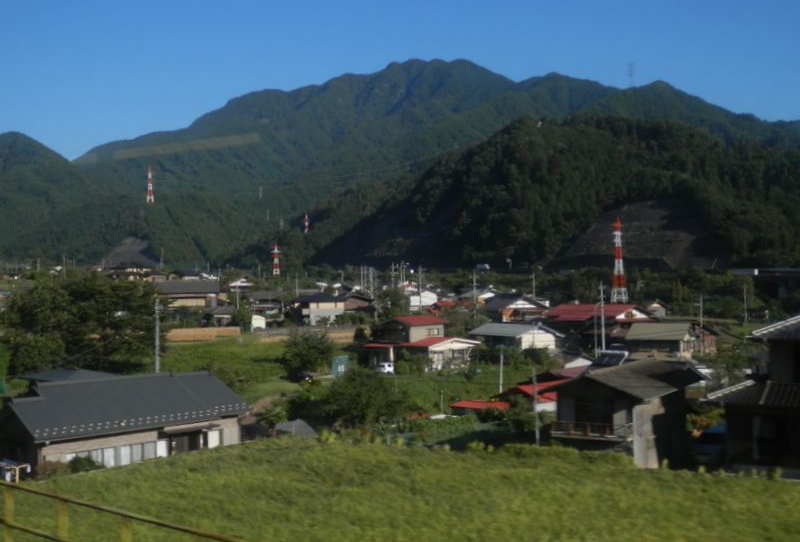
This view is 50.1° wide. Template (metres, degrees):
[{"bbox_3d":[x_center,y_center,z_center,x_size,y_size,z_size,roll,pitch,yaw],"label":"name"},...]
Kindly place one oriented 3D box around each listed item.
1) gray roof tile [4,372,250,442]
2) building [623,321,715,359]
[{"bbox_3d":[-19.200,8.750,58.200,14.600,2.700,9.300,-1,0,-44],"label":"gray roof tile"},{"bbox_3d":[44.500,11.400,142.000,10.500,5.800,10.500,-1,0,-38],"label":"building"}]

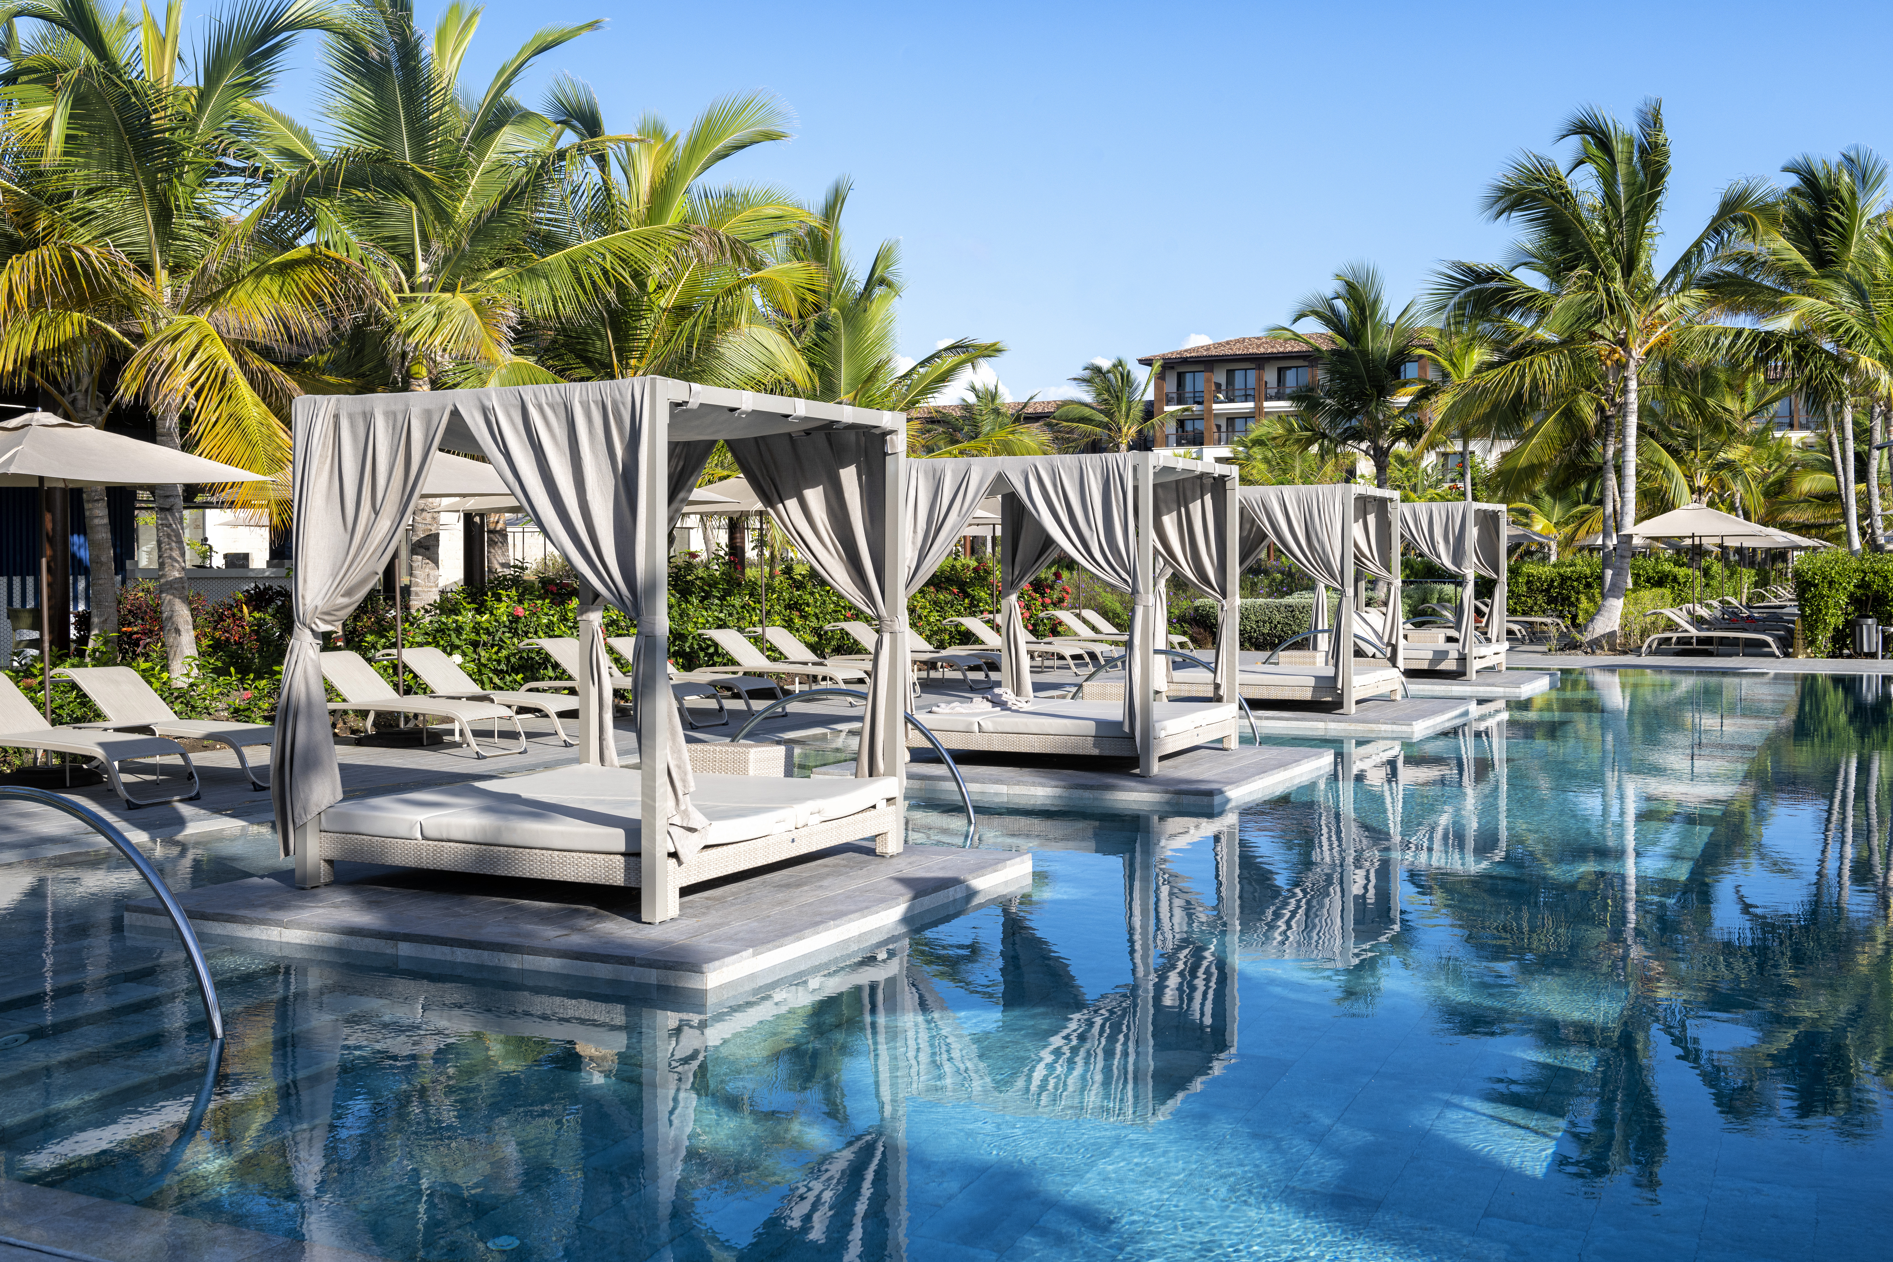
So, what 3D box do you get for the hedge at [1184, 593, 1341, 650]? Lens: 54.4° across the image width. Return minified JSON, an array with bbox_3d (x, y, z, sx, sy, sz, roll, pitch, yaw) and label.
[{"bbox_3d":[5.485,-0.156,30.238,2.601,0.920,1.200,1,2,27],"label":"hedge"}]

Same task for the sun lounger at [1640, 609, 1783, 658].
[{"bbox_3d":[11.549,0.010,27.642,1.920,0.750,0.620,1,2,27],"label":"sun lounger"}]

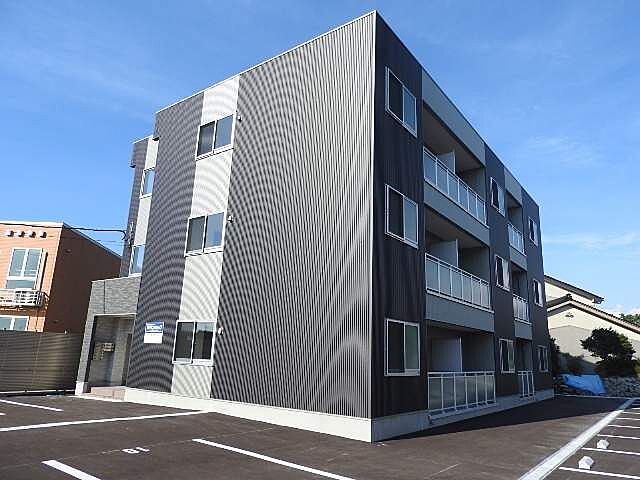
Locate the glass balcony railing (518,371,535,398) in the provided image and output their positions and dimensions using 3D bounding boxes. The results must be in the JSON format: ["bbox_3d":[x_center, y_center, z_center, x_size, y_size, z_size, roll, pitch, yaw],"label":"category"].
[{"bbox_3d":[8.107,5.699,17.473,0.150,1.040,2.410,-8,-18,37],"label":"glass balcony railing"}]

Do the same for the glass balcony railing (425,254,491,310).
[{"bbox_3d":[3.988,1.475,13.466,0.900,1.020,5.290,-8,-18,37],"label":"glass balcony railing"}]

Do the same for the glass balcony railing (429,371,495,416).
[{"bbox_3d":[4.247,4.335,12.825,0.070,0.997,5.492,-8,-17,36],"label":"glass balcony railing"}]

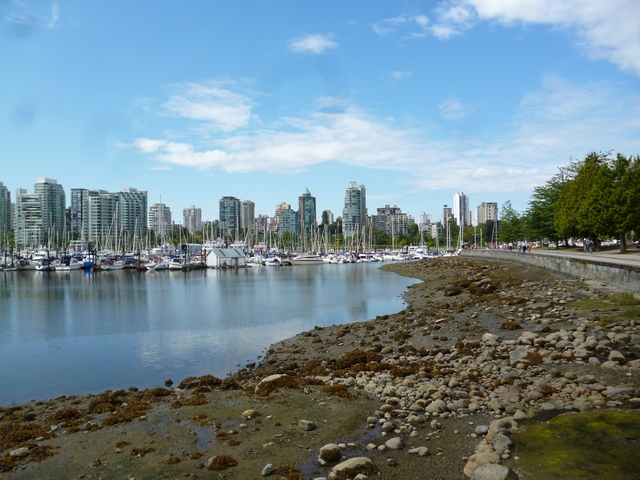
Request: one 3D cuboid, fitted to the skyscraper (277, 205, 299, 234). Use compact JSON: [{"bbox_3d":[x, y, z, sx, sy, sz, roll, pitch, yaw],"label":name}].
[{"bbox_3d":[-37.090,-19.700,600.000,24.000,45.200,22.000,0,-1,20],"label":"skyscraper"}]

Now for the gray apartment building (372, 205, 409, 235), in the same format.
[{"bbox_3d":[80.160,-18.960,595.000,40.000,43.700,24.000,0,-1,20],"label":"gray apartment building"}]

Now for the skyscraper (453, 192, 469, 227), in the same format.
[{"bbox_3d":[196.790,-35.460,720.000,19.000,61.200,19.000,0,-1,20],"label":"skyscraper"}]

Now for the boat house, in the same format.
[{"bbox_3d":[-24.270,4.760,134.000,5.000,4.800,9.000,-1,-1,40],"label":"boat house"}]

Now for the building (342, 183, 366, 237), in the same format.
[{"bbox_3d":[37.250,-29.750,555.000,23.000,67.000,23.000,0,-1,20],"label":"building"}]

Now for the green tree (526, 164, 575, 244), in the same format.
[{"bbox_3d":[46.010,-6.700,102.000,10.500,16.400,10.500,0,-1,20],"label":"green tree"}]

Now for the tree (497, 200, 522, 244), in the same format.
[{"bbox_3d":[53.080,-4.550,145.000,7.500,13.000,7.500,0,-1,20],"label":"tree"}]

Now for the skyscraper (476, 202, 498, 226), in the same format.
[{"bbox_3d":[213.540,-26.130,660.000,24.000,43.300,20.000,0,-1,20],"label":"skyscraper"}]

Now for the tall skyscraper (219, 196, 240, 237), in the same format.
[{"bbox_3d":[-100.240,-22.210,575.000,21.000,52.200,20.000,0,-1,20],"label":"tall skyscraper"}]

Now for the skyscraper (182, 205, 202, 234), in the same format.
[{"bbox_3d":[-157.310,-21.330,640.000,22.000,43.900,22.000,0,-1,20],"label":"skyscraper"}]

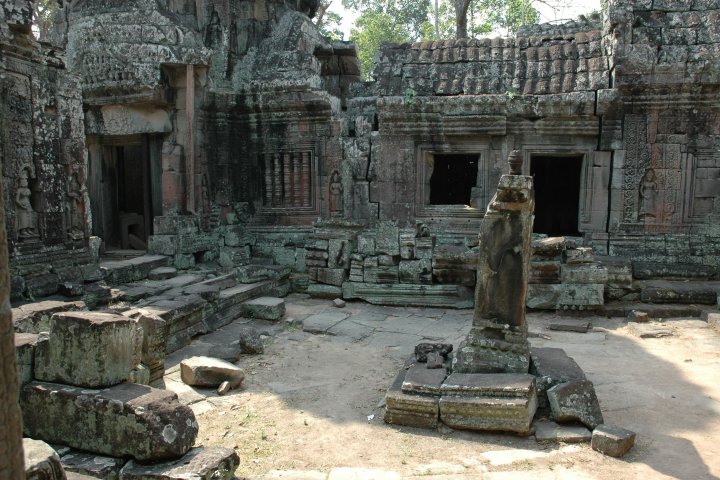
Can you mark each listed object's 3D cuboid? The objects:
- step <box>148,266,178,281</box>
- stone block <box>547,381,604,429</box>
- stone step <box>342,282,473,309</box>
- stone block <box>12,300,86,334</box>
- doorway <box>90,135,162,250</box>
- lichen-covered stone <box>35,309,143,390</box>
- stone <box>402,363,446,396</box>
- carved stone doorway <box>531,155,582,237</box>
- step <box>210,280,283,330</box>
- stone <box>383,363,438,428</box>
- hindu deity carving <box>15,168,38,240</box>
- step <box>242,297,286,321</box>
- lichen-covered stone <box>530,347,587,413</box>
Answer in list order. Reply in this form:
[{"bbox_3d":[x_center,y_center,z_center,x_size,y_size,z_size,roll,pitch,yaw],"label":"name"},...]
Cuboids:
[{"bbox_3d":[-3.750,0.633,10.295,0.450,0.130,0.420,3,7,25],"label":"step"},{"bbox_3d":[2.120,1.601,5.375,0.460,0.360,0.360,2,7,20],"label":"stone block"},{"bbox_3d":[0.930,1.005,10.339,2.400,0.380,0.450,2,7,16],"label":"stone step"},{"bbox_3d":[-3.980,1.023,6.584,0.520,0.350,1.300,0,4,7],"label":"stone block"},{"bbox_3d":[-4.362,-0.878,10.111,1.244,2.139,0.438,1,5,15],"label":"doorway"},{"bbox_3d":[-2.057,0.822,4.103,0.622,0.447,0.389,1,5,14],"label":"lichen-covered stone"},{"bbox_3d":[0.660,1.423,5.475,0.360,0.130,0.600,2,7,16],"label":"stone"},{"bbox_3d":[3.380,-0.765,9.333,0.865,1.381,0.311,1,5,12],"label":"carved stone doorway"},{"bbox_3d":[-2.030,1.083,9.512,0.450,0.420,2.000,3,7,23],"label":"step"},{"bbox_3d":[0.600,1.602,5.707,0.500,0.280,0.950,2,7,17],"label":"stone"},{"bbox_3d":[-4.618,-0.506,7.486,0.165,1.001,0.311,1,5,13],"label":"hindu deity carving"},{"bbox_3d":[-1.660,1.200,9.456,0.600,0.200,0.580,3,7,22],"label":"step"},{"bbox_3d":[2.130,1.513,5.868,0.480,0.380,0.850,1,7,12],"label":"lichen-covered stone"}]

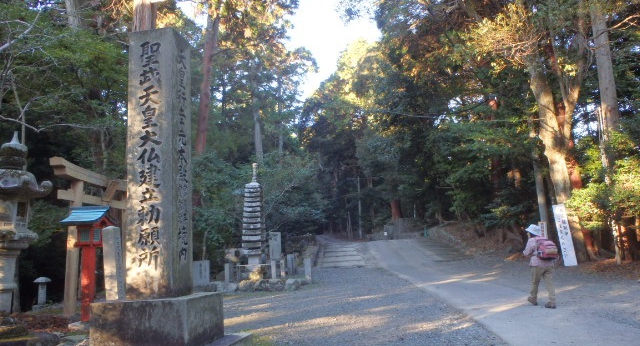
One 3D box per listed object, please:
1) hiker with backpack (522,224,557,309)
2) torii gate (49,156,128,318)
[{"bbox_3d":[4.213,1.764,9.920,0.500,1.580,0.530,-1,-10,-8],"label":"hiker with backpack"},{"bbox_3d":[-4.990,1.519,11.921,0.450,3.280,3.050,-6,-11,15],"label":"torii gate"}]

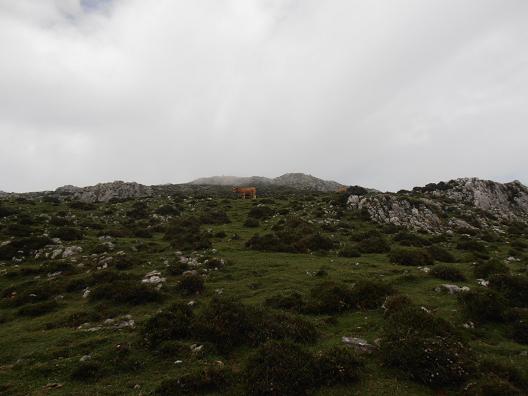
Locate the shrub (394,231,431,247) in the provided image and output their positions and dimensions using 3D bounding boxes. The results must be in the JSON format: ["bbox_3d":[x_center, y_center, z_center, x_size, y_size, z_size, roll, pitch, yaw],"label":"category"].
[{"bbox_3d":[4.530,1.220,11.168,1.098,0.457,0.933,0,-4,0],"label":"shrub"}]

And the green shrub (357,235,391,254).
[{"bbox_3d":[2.671,1.123,8.951,0.804,0.459,0.643,0,-4,0],"label":"green shrub"}]

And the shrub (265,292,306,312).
[{"bbox_3d":[0.328,1.572,5.582,0.640,0.262,0.544,0,-4,0],"label":"shrub"}]

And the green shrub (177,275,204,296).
[{"bbox_3d":[-1.235,1.478,6.237,0.443,0.349,0.376,0,-4,0],"label":"green shrub"}]

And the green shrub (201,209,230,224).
[{"bbox_3d":[-2.001,0.766,15.148,1.214,0.658,1.032,0,-4,0],"label":"green shrub"}]

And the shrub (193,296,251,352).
[{"bbox_3d":[-0.427,1.307,3.814,0.612,0.528,0.520,0,-4,0],"label":"shrub"}]

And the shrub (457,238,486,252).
[{"bbox_3d":[5.181,1.177,9.154,0.677,0.327,0.542,0,-4,0],"label":"shrub"}]

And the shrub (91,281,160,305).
[{"bbox_3d":[-2.017,1.348,5.355,0.989,0.273,0.643,0,-4,0],"label":"shrub"}]

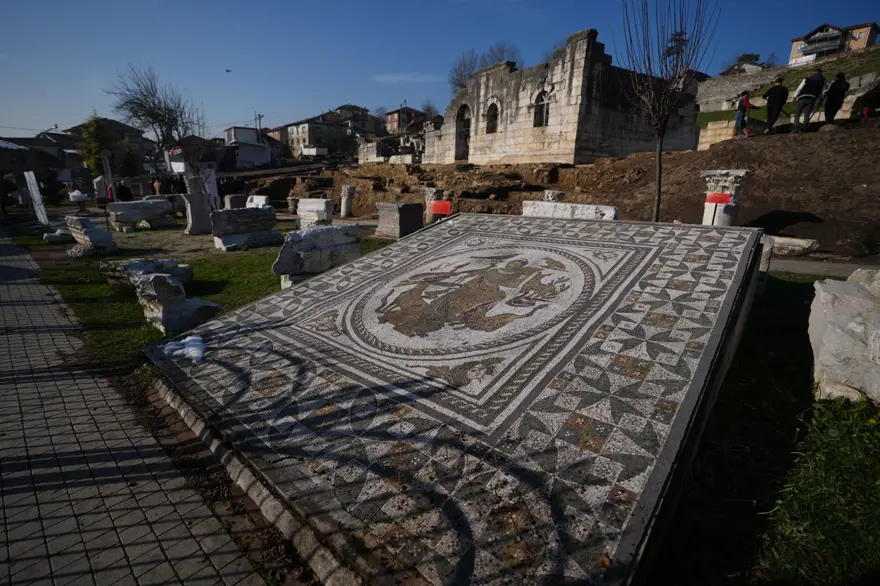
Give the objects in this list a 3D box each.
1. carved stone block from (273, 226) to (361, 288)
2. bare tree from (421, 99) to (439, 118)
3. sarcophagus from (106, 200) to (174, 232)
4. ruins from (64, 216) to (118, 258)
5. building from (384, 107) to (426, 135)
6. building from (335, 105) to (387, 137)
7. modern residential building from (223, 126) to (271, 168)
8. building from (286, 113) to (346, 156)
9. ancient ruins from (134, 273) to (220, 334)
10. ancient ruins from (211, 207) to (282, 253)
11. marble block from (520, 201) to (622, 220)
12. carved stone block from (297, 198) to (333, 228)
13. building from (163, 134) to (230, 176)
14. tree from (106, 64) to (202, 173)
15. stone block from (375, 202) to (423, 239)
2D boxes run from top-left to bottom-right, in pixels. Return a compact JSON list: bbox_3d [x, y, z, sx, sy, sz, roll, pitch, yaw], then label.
[{"bbox_3d":[-2.115,-0.685,6.905,1.330,0.900,0.550,-8,17,-29],"label":"carved stone block"},{"bbox_3d":[-1.727,-34.823,75.000,3.800,5.500,3.800,1,14,0],"label":"bare tree"},{"bbox_3d":[-11.510,-2.964,15.166,0.850,1.020,1.950,13,19,40],"label":"sarcophagus"},{"bbox_3d":[-8.148,-1.313,9.166,0.829,0.870,0.642,9,18,28],"label":"ruins"},{"bbox_3d":[-11.029,-52.473,120.040,9.700,7.900,8.000,-13,20,-42],"label":"building"},{"bbox_3d":[-27.556,-58.989,135.297,11.000,10.000,14.000,-13,20,-42],"label":"building"},{"bbox_3d":[-40.709,-30.415,81.990,7.000,7.600,7.500,-12,19,-38],"label":"modern residential building"},{"bbox_3d":[-35.710,-45.152,113.508,11.600,11.500,11.700,-13,20,-42],"label":"building"},{"bbox_3d":[-3.164,0.055,4.746,0.900,0.530,0.620,13,18,39],"label":"ancient ruins"},{"bbox_3d":[-5.232,-1.784,10.723,0.820,1.080,1.620,13,18,39],"label":"ancient ruins"},{"bbox_3d":[2.624,-1.623,7.982,1.854,0.464,0.433,11,17,39],"label":"marble block"},{"bbox_3d":[-4.716,-2.985,14.820,1.100,1.100,0.900,2,13,-2],"label":"carved stone block"},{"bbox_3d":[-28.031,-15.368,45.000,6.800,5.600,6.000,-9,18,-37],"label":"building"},{"bbox_3d":[-18.790,-10.542,26.000,4.800,7.800,4.600,-9,18,-37],"label":"tree"},{"bbox_3d":[-1.379,-2.511,13.525,1.030,1.080,1.200,-13,20,-42],"label":"stone block"}]

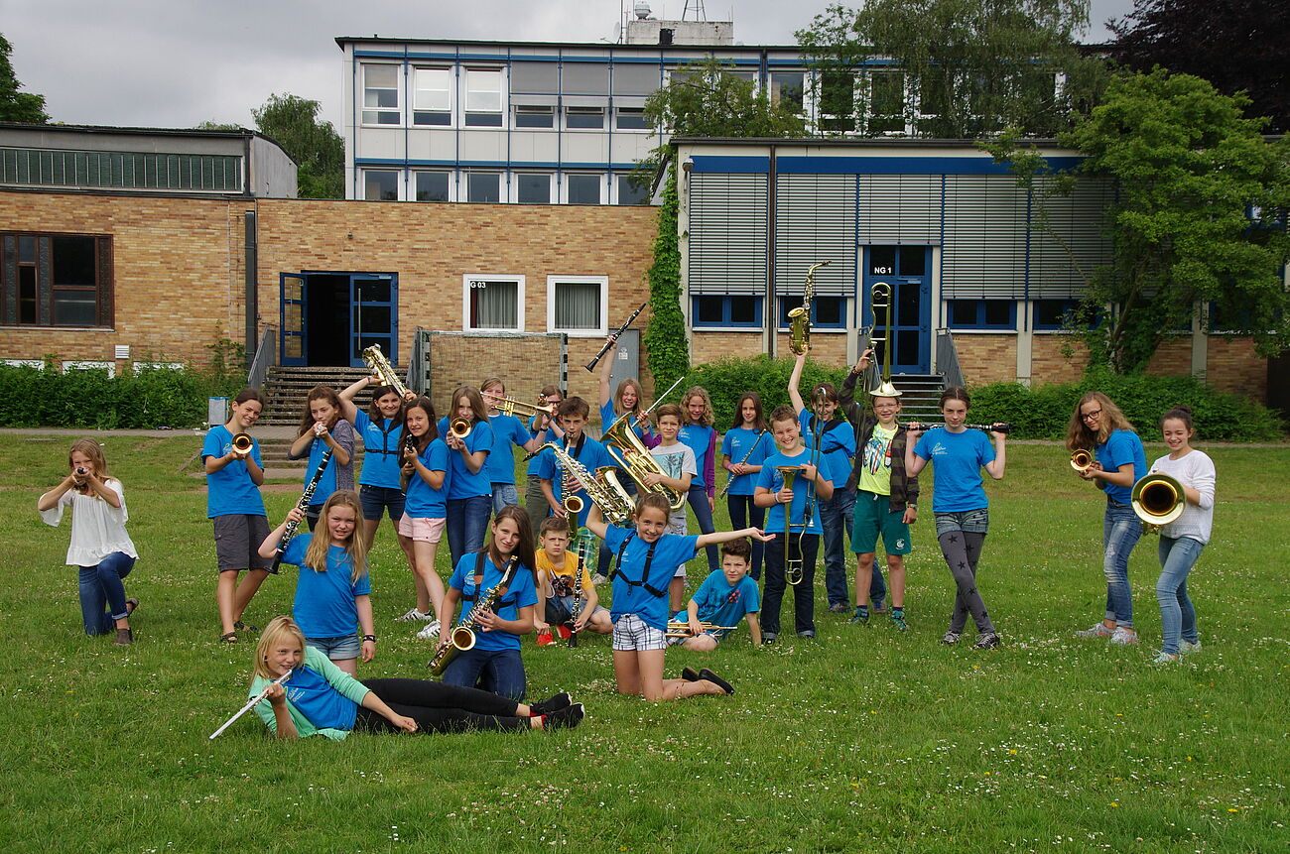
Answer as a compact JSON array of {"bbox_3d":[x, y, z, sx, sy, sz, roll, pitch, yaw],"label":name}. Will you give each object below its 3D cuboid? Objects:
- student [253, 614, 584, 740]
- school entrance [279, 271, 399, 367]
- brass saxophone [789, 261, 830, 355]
[{"bbox_3d":[-1.046,1.122,9.000,1.530,0.540,0.440,0,2,-6],"label":"student"},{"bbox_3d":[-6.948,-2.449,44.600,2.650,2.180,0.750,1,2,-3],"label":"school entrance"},{"bbox_3d":[1.118,-0.804,13.300,0.320,0.645,0.150,-1,8,-35],"label":"brass saxophone"}]

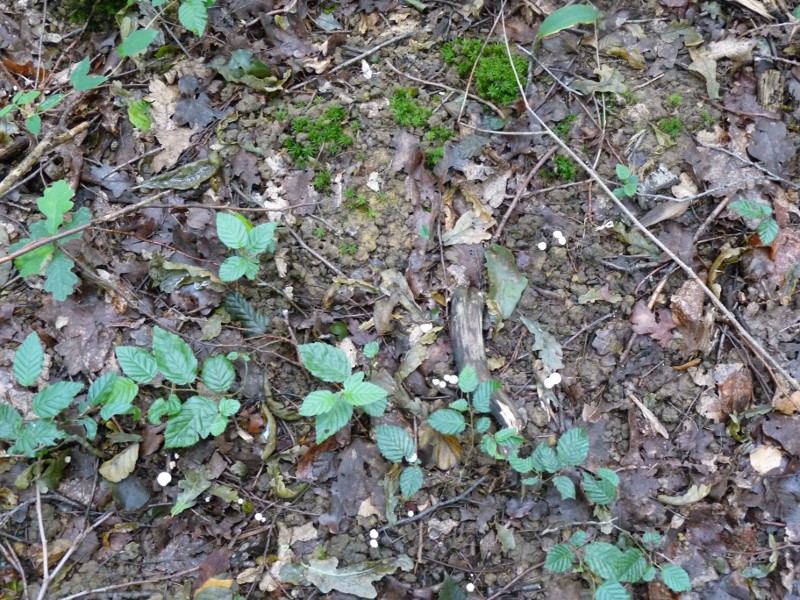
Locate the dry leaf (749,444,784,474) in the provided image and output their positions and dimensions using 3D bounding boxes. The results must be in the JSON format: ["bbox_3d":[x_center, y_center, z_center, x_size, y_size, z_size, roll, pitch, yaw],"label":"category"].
[{"bbox_3d":[0.413,0.180,1.253,0.037,0.010,0.035,7,65,3],"label":"dry leaf"}]

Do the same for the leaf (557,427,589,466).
[{"bbox_3d":[0.181,0.150,1.143,0.030,0.014,0.049,25,60,15],"label":"leaf"}]

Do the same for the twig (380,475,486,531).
[{"bbox_3d":[0.037,0.213,1.147,0.126,0.012,0.015,-24,60,-15],"label":"twig"}]

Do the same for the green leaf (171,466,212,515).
[{"bbox_3d":[-0.219,0.198,1.157,0.032,0.012,0.062,22,60,14],"label":"green leaf"}]

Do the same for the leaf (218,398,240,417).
[{"bbox_3d":[-0.175,0.111,1.141,0.023,0.006,0.017,-36,69,-16],"label":"leaf"}]

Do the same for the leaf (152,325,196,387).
[{"bbox_3d":[-0.253,0.062,1.242,0.041,0.016,0.080,-27,70,-14],"label":"leaf"}]

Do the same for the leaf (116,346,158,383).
[{"bbox_3d":[-0.272,0.067,1.151,0.055,0.012,0.030,38,70,17],"label":"leaf"}]

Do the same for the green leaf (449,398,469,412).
[{"bbox_3d":[0.057,0.102,1.077,0.019,0.012,0.015,-3,57,-2],"label":"green leaf"}]

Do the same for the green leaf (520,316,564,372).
[{"bbox_3d":[0.159,0.048,1.254,0.034,0.012,0.081,-25,60,-15],"label":"green leaf"}]

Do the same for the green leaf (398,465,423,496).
[{"bbox_3d":[0.012,0.183,1.127,0.023,0.010,0.033,10,64,5],"label":"green leaf"}]

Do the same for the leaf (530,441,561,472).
[{"bbox_3d":[0.139,0.151,1.061,0.029,0.012,0.031,-2,57,-1],"label":"leaf"}]

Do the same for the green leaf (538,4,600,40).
[{"bbox_3d":[0.216,-0.372,1.470,0.095,0.025,0.031,-24,60,-15],"label":"green leaf"}]

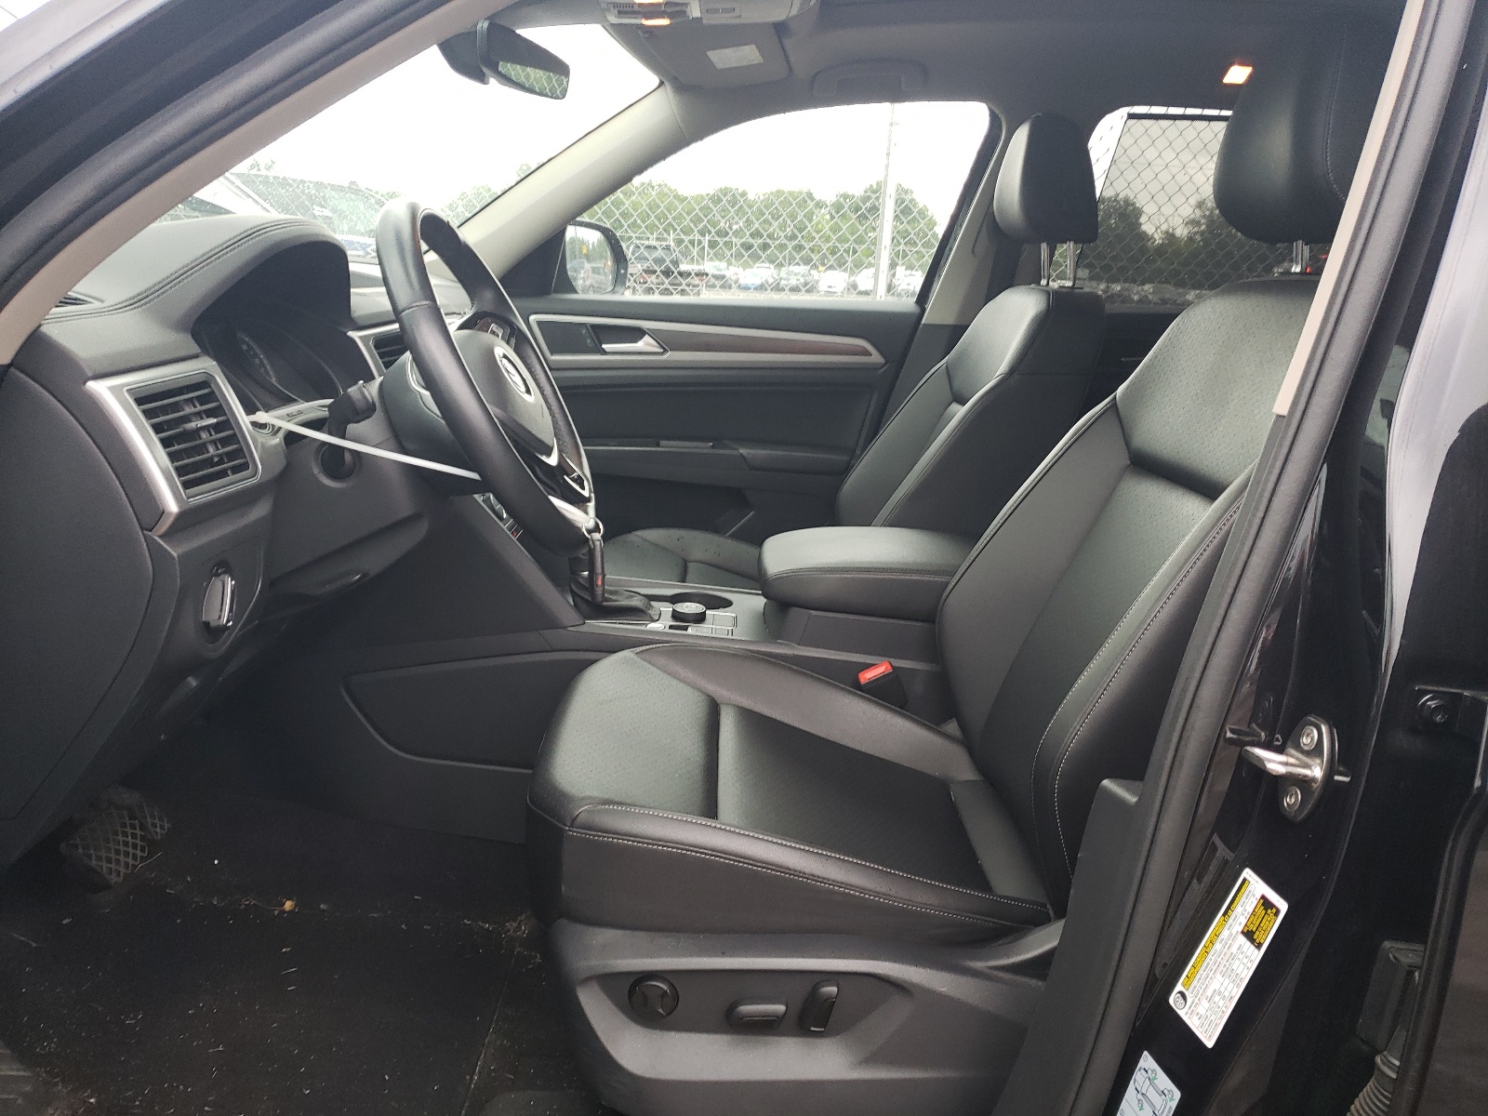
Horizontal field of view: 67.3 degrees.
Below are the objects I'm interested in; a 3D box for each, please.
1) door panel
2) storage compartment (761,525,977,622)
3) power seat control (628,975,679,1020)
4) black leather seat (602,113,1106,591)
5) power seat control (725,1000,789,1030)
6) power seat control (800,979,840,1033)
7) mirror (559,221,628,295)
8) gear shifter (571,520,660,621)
[{"bbox_3d":[-0.106,-0.231,2.278,0.920,0.570,0.140,1,15,0],"label":"door panel"},{"bbox_3d":[0.177,0.022,1.538,0.340,0.085,0.220,1,15,0],"label":"storage compartment"},{"bbox_3d":[-0.076,0.371,0.944,0.041,0.040,0.016,1,15,0],"label":"power seat control"},{"bbox_3d":[0.140,-0.193,1.894,0.800,1.060,0.550,1,15,0],"label":"black leather seat"},{"bbox_3d":[0.011,0.389,0.948,0.050,0.021,0.018,1,15,0],"label":"power seat control"},{"bbox_3d":[0.064,0.381,0.946,0.026,0.043,0.018,17,14,-4],"label":"power seat control"},{"bbox_3d":[-0.351,-0.637,2.418,0.140,0.185,0.220,6,16,17],"label":"mirror"},{"bbox_3d":[-0.174,0.020,1.517,0.120,0.125,0.085,1,15,0],"label":"gear shifter"}]

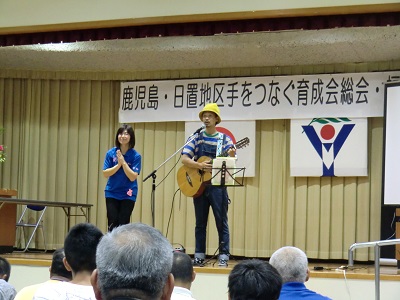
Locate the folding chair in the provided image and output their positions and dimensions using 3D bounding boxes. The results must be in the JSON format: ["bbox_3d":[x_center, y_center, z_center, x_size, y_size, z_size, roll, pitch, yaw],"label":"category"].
[{"bbox_3d":[-2.534,1.113,12.900,0.460,0.760,0.490,-2,-6,35],"label":"folding chair"}]

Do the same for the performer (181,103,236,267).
[{"bbox_3d":[0.097,0.371,9.450,0.570,1.730,0.420,0,-6,22],"label":"performer"}]

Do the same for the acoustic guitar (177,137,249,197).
[{"bbox_3d":[0.138,0.133,9.330,1.020,0.400,0.115,-33,-23,28],"label":"acoustic guitar"}]

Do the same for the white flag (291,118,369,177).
[{"bbox_3d":[1.787,-0.034,12.100,1.080,0.800,0.030,0,-6,20],"label":"white flag"}]

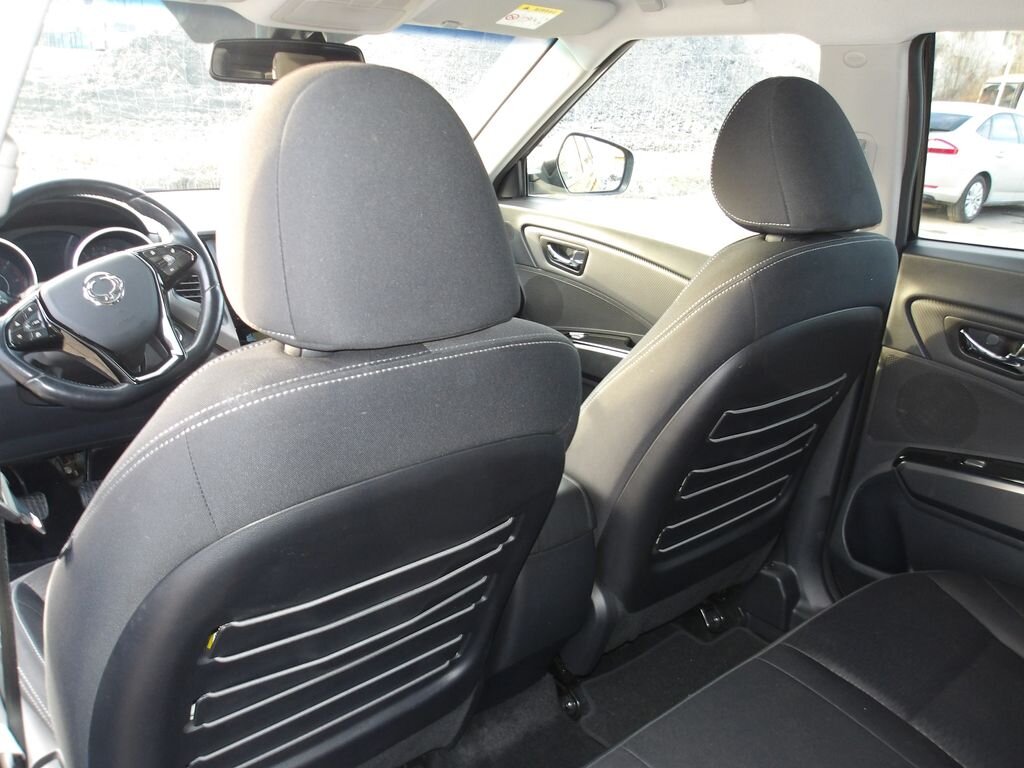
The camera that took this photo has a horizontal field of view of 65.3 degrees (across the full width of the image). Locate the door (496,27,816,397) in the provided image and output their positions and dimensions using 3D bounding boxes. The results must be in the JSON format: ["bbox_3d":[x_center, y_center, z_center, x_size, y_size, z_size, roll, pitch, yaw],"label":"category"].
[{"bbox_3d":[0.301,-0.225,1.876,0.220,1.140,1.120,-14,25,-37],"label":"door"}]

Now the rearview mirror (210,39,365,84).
[{"bbox_3d":[-0.390,-0.560,1.400,0.260,0.072,0.045,-6,26,-25],"label":"rearview mirror"}]

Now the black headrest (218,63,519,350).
[{"bbox_3d":[-0.103,-0.139,0.602,0.235,0.200,0.165,-14,17,-37],"label":"black headrest"}]

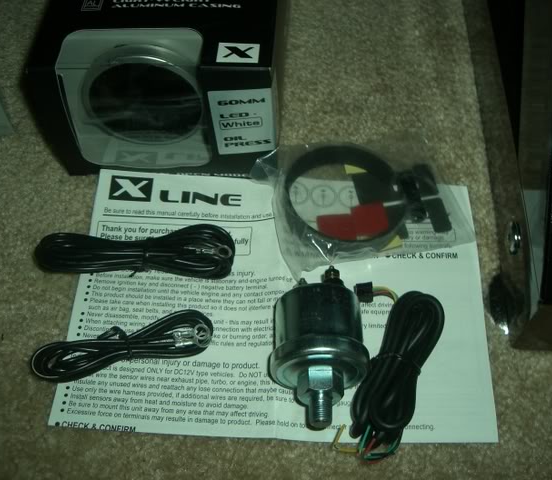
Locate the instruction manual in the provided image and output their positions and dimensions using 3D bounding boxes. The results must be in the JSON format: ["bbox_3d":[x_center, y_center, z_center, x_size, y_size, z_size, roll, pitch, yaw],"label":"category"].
[{"bbox_3d":[0.002,0.027,0.365,0.210,0.004,0.148,2,59,0],"label":"instruction manual"}]

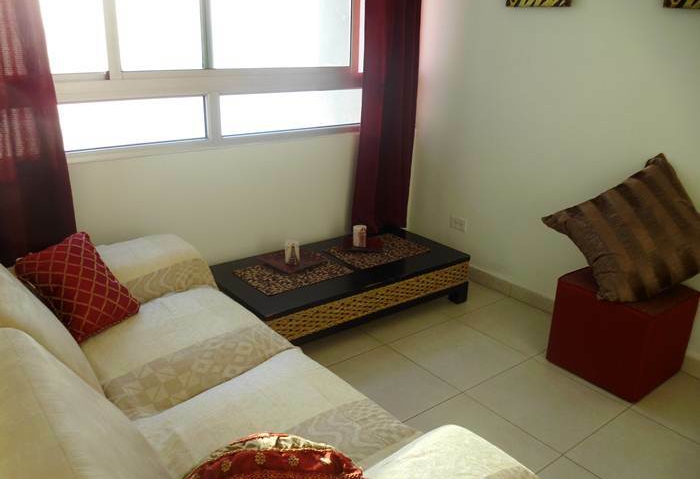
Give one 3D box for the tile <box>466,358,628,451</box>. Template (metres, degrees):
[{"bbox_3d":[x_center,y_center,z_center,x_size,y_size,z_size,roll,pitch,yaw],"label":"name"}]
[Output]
[{"bbox_3d":[0.756,0.628,2.209,0.445,0.012,0.445,-13,25,-36],"label":"tile"}]

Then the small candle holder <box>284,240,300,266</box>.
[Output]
[{"bbox_3d":[-0.277,0.064,2.735,0.070,0.105,0.070,2,20,-1],"label":"small candle holder"}]

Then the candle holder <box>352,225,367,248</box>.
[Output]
[{"bbox_3d":[0.054,-0.016,2.996,0.069,0.099,0.069,-13,25,-36],"label":"candle holder"}]

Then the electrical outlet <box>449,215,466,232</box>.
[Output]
[{"bbox_3d":[0.626,-0.088,3.293,0.010,0.072,0.115,-13,25,-36],"label":"electrical outlet"}]

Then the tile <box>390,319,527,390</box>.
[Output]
[{"bbox_3d":[0.481,0.502,2.538,0.445,0.012,0.445,-13,25,-36],"label":"tile"}]

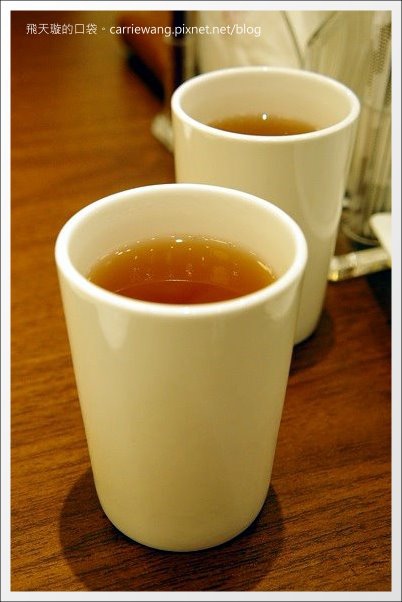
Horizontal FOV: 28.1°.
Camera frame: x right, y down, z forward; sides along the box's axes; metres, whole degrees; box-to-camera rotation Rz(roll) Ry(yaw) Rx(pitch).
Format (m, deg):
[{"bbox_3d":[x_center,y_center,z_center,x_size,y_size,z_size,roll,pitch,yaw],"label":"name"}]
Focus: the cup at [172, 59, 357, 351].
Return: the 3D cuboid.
[{"bbox_3d":[0.025,-0.038,0.350,0.074,0.103,0.074,1,36,0],"label":"cup"}]

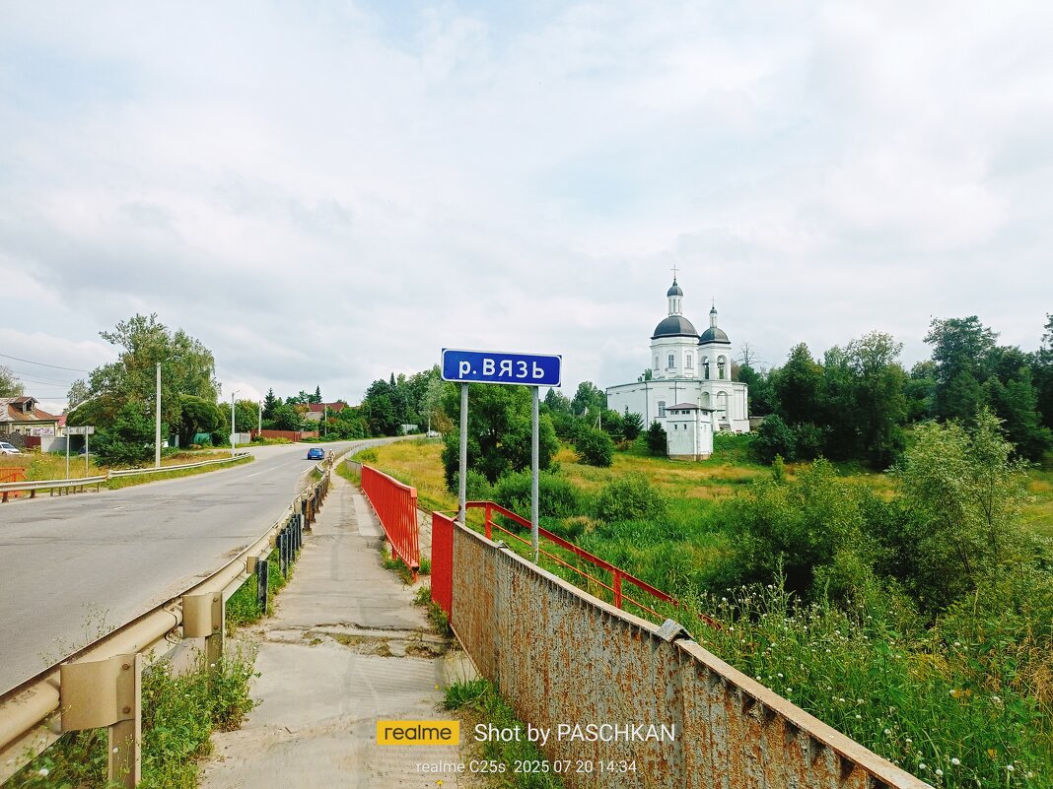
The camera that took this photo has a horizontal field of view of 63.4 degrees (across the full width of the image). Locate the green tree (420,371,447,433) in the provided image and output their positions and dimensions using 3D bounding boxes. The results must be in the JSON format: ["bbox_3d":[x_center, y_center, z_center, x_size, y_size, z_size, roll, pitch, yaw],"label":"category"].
[{"bbox_3d":[-19.909,2.001,182.000,5.313,13.007,5.845,0,-3,0],"label":"green tree"}]

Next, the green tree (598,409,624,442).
[{"bbox_3d":[12.668,4.741,128.000,3.737,5.227,3.737,0,-3,0],"label":"green tree"}]

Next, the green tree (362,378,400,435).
[{"bbox_3d":[-30.391,2.782,178.000,7.994,11.913,7.994,0,-3,0],"label":"green tree"}]

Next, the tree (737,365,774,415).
[{"bbox_3d":[39.830,0.170,148.000,6.170,10.620,6.170,0,-3,0],"label":"tree"}]

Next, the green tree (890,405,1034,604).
[{"bbox_3d":[10.732,2.844,21.000,3.348,4.907,3.348,0,-3,0],"label":"green tree"}]

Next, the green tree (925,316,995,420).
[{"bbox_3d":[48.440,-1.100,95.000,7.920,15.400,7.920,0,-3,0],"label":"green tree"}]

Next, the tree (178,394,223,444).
[{"bbox_3d":[-44.000,3.590,115.000,6.120,7.190,5.940,0,-3,0],"label":"tree"}]

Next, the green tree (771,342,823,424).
[{"bbox_3d":[35.905,-0.392,113.000,6.598,12.562,6.598,0,-3,0],"label":"green tree"}]

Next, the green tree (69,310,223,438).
[{"bbox_3d":[-37.775,-1.167,84.000,14.525,13.340,13.072,0,-3,0],"label":"green tree"}]

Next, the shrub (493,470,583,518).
[{"bbox_3d":[0.506,4.465,38.000,3.840,2.198,3.456,0,-3,0],"label":"shrub"}]

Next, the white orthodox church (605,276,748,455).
[{"bbox_3d":[26.800,-6.794,149.474,19.000,29.000,30.000,1,-3,-16],"label":"white orthodox church"}]

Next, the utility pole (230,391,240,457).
[{"bbox_3d":[-33.630,3.400,98.000,0.900,7.710,0.450,0,-3,0],"label":"utility pole"}]

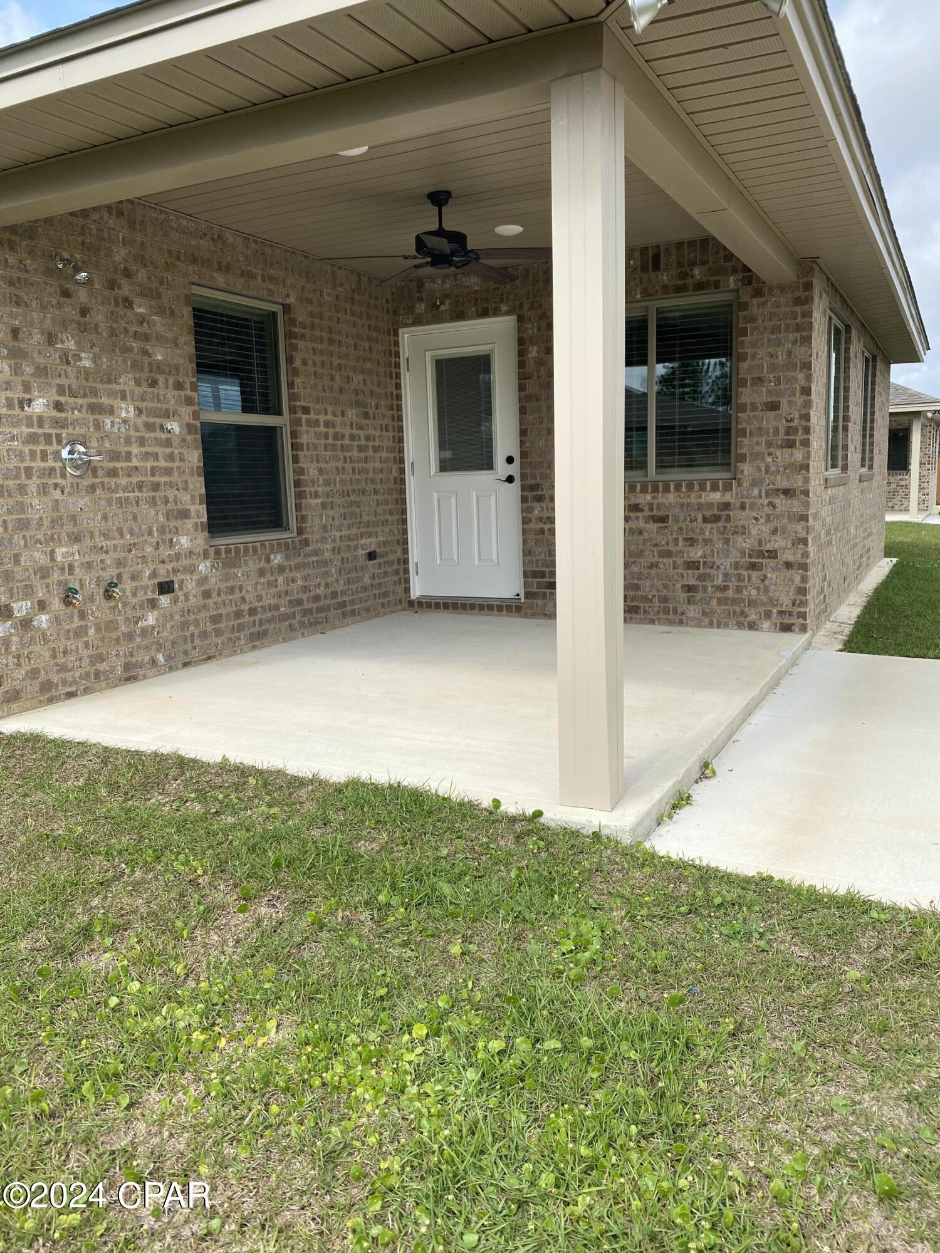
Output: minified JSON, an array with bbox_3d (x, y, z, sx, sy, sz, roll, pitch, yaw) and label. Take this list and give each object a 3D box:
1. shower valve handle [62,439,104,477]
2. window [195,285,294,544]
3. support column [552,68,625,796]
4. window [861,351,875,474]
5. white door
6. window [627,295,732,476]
[{"bbox_3d":[-1.927,-0.839,4.690,0.090,0.180,0.200,3,10,27],"label":"shower valve handle"},{"bbox_3d":[-1.415,-1.288,5.881,0.100,1.510,0.900,3,10,27],"label":"window"},{"bbox_3d":[0.380,-0.510,2.918,0.165,2.190,0.165,3,10,27],"label":"support column"},{"bbox_3d":[3.868,-2.128,9.322,0.100,1.190,1.380,3,10,27],"label":"window"},{"bbox_3d":[-0.056,-1.237,7.197,0.990,2.090,0.100,3,10,27],"label":"white door"},{"bbox_3d":[1.228,-1.600,6.447,1.200,1.200,0.100,3,10,27],"label":"window"}]

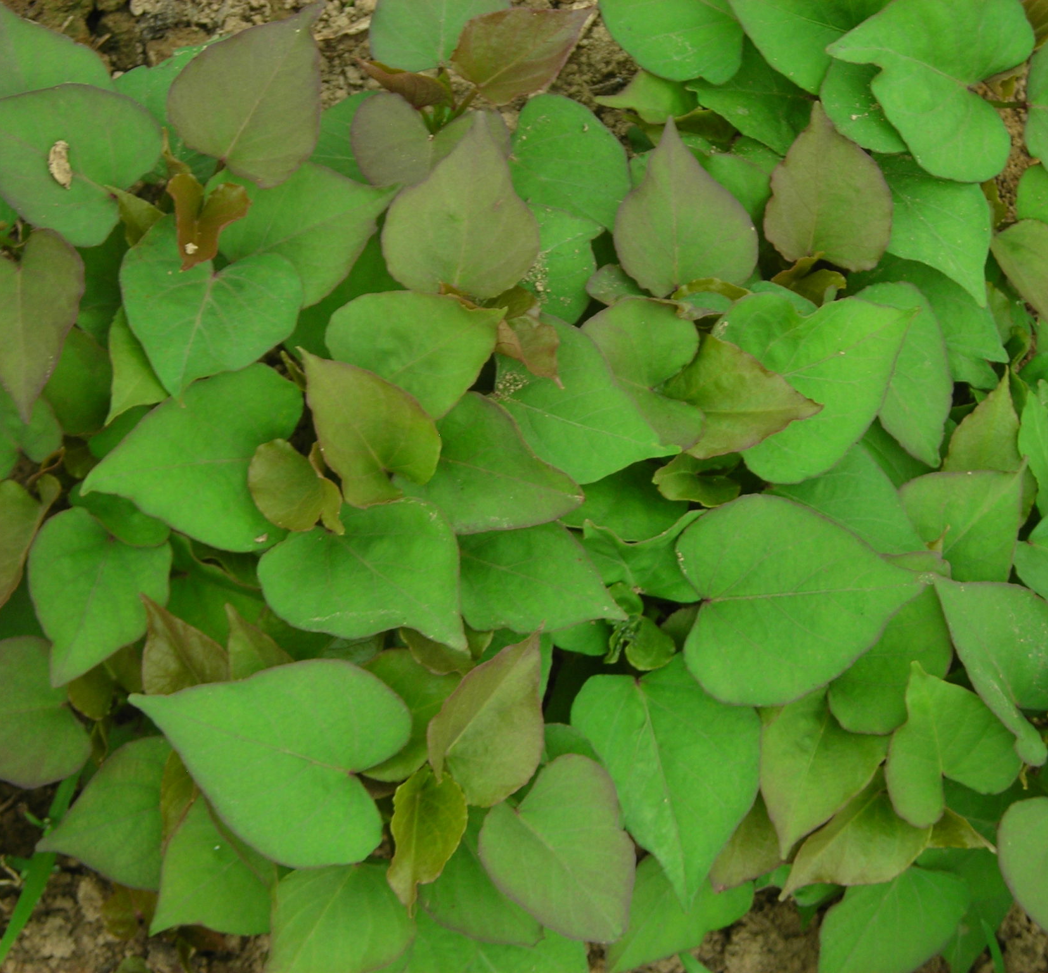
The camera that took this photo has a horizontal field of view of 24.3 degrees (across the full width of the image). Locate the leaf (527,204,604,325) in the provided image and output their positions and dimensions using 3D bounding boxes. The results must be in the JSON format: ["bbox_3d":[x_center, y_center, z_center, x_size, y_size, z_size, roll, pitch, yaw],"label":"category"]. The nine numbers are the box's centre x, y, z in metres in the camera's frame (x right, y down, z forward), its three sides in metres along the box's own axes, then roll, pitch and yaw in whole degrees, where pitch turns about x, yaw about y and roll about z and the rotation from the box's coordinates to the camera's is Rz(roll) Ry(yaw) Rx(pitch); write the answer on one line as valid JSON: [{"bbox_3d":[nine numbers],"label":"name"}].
[{"bbox_3d":[0.007,-0.098,1.075,0.060,0.018,0.055,-15,71,-9],"label":"leaf"}]

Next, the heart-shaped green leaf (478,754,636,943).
[{"bbox_3d":[0.020,0.130,0.845,0.053,0.018,0.061,-37,78,-9],"label":"heart-shaped green leaf"}]

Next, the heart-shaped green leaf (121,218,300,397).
[{"bbox_3d":[-0.122,-0.065,0.929,0.067,0.020,0.070,13,74,4],"label":"heart-shaped green leaf"}]

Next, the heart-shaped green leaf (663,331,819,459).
[{"bbox_3d":[0.089,-0.038,1.018,0.067,0.022,0.054,3,78,-5],"label":"heart-shaped green leaf"}]

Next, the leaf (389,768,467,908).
[{"bbox_3d":[-0.037,0.134,0.933,0.030,0.020,0.055,11,92,-6],"label":"leaf"}]

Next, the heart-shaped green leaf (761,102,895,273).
[{"bbox_3d":[0.132,-0.130,1.055,0.055,0.018,0.076,-1,81,0],"label":"heart-shaped green leaf"}]

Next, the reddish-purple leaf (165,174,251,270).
[{"bbox_3d":[-0.136,-0.114,1.048,0.035,0.022,0.041,11,90,0],"label":"reddish-purple leaf"}]

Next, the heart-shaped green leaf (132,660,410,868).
[{"bbox_3d":[-0.090,0.092,0.848,0.101,0.022,0.075,18,60,2],"label":"heart-shaped green leaf"}]

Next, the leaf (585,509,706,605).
[{"bbox_3d":[0.049,0.029,1.007,0.050,0.025,0.043,-21,65,-10],"label":"leaf"}]

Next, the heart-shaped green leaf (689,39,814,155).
[{"bbox_3d":[0.107,-0.178,1.121,0.064,0.020,0.058,5,67,8],"label":"heart-shaped green leaf"}]

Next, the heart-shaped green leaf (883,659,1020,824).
[{"bbox_3d":[0.168,0.101,0.953,0.051,0.025,0.059,-16,72,-6],"label":"heart-shaped green leaf"}]

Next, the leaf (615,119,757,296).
[{"bbox_3d":[0.061,-0.106,0.932,0.054,0.018,0.071,-1,77,0],"label":"leaf"}]

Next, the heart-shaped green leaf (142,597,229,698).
[{"bbox_3d":[-0.139,0.068,0.982,0.038,0.020,0.054,-34,84,-11],"label":"heart-shaped green leaf"}]

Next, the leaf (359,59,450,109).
[{"bbox_3d":[-0.053,-0.177,1.075,0.045,0.022,0.020,16,41,9],"label":"leaf"}]

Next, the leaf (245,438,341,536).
[{"bbox_3d":[-0.093,0.000,0.990,0.035,0.025,0.039,-20,72,-1],"label":"leaf"}]

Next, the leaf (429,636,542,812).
[{"bbox_3d":[-0.008,0.081,0.863,0.034,0.022,0.062,39,81,3],"label":"leaf"}]

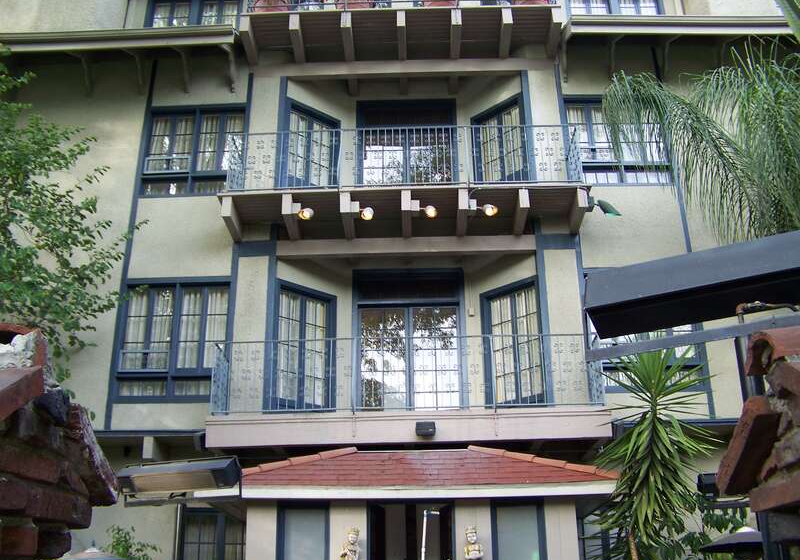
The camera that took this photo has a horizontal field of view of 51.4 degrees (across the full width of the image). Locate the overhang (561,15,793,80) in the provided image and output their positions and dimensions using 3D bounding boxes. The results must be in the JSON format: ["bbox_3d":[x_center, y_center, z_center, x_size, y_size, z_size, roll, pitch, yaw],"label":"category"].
[{"bbox_3d":[3.996,-3.449,12.061,3.193,0.624,0.884,-1,-22,2],"label":"overhang"}]

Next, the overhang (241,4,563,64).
[{"bbox_3d":[0.021,-3.600,12.307,4.641,0.295,0.811,-1,-22,2],"label":"overhang"}]

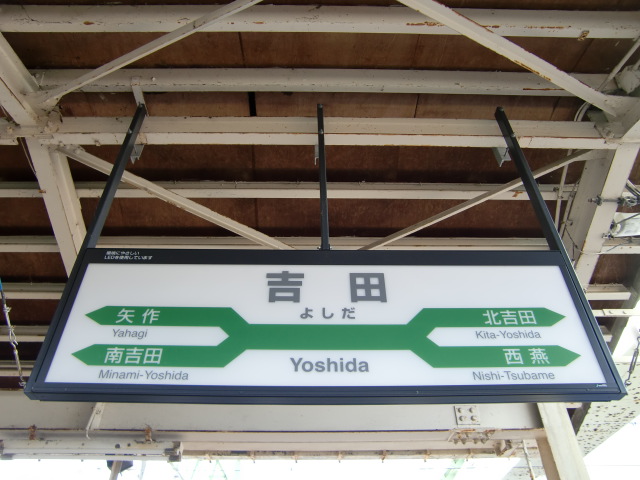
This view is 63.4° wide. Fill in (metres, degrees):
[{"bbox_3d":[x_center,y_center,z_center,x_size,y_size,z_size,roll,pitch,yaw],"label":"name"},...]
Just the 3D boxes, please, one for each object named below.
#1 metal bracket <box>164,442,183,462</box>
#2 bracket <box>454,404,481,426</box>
[{"bbox_3d":[-0.941,1.364,3.324,0.100,0.100,0.090,0,-43,-1],"label":"metal bracket"},{"bbox_3d":[1.003,1.189,3.507,0.155,0.135,0.040,0,-43,-1],"label":"bracket"}]

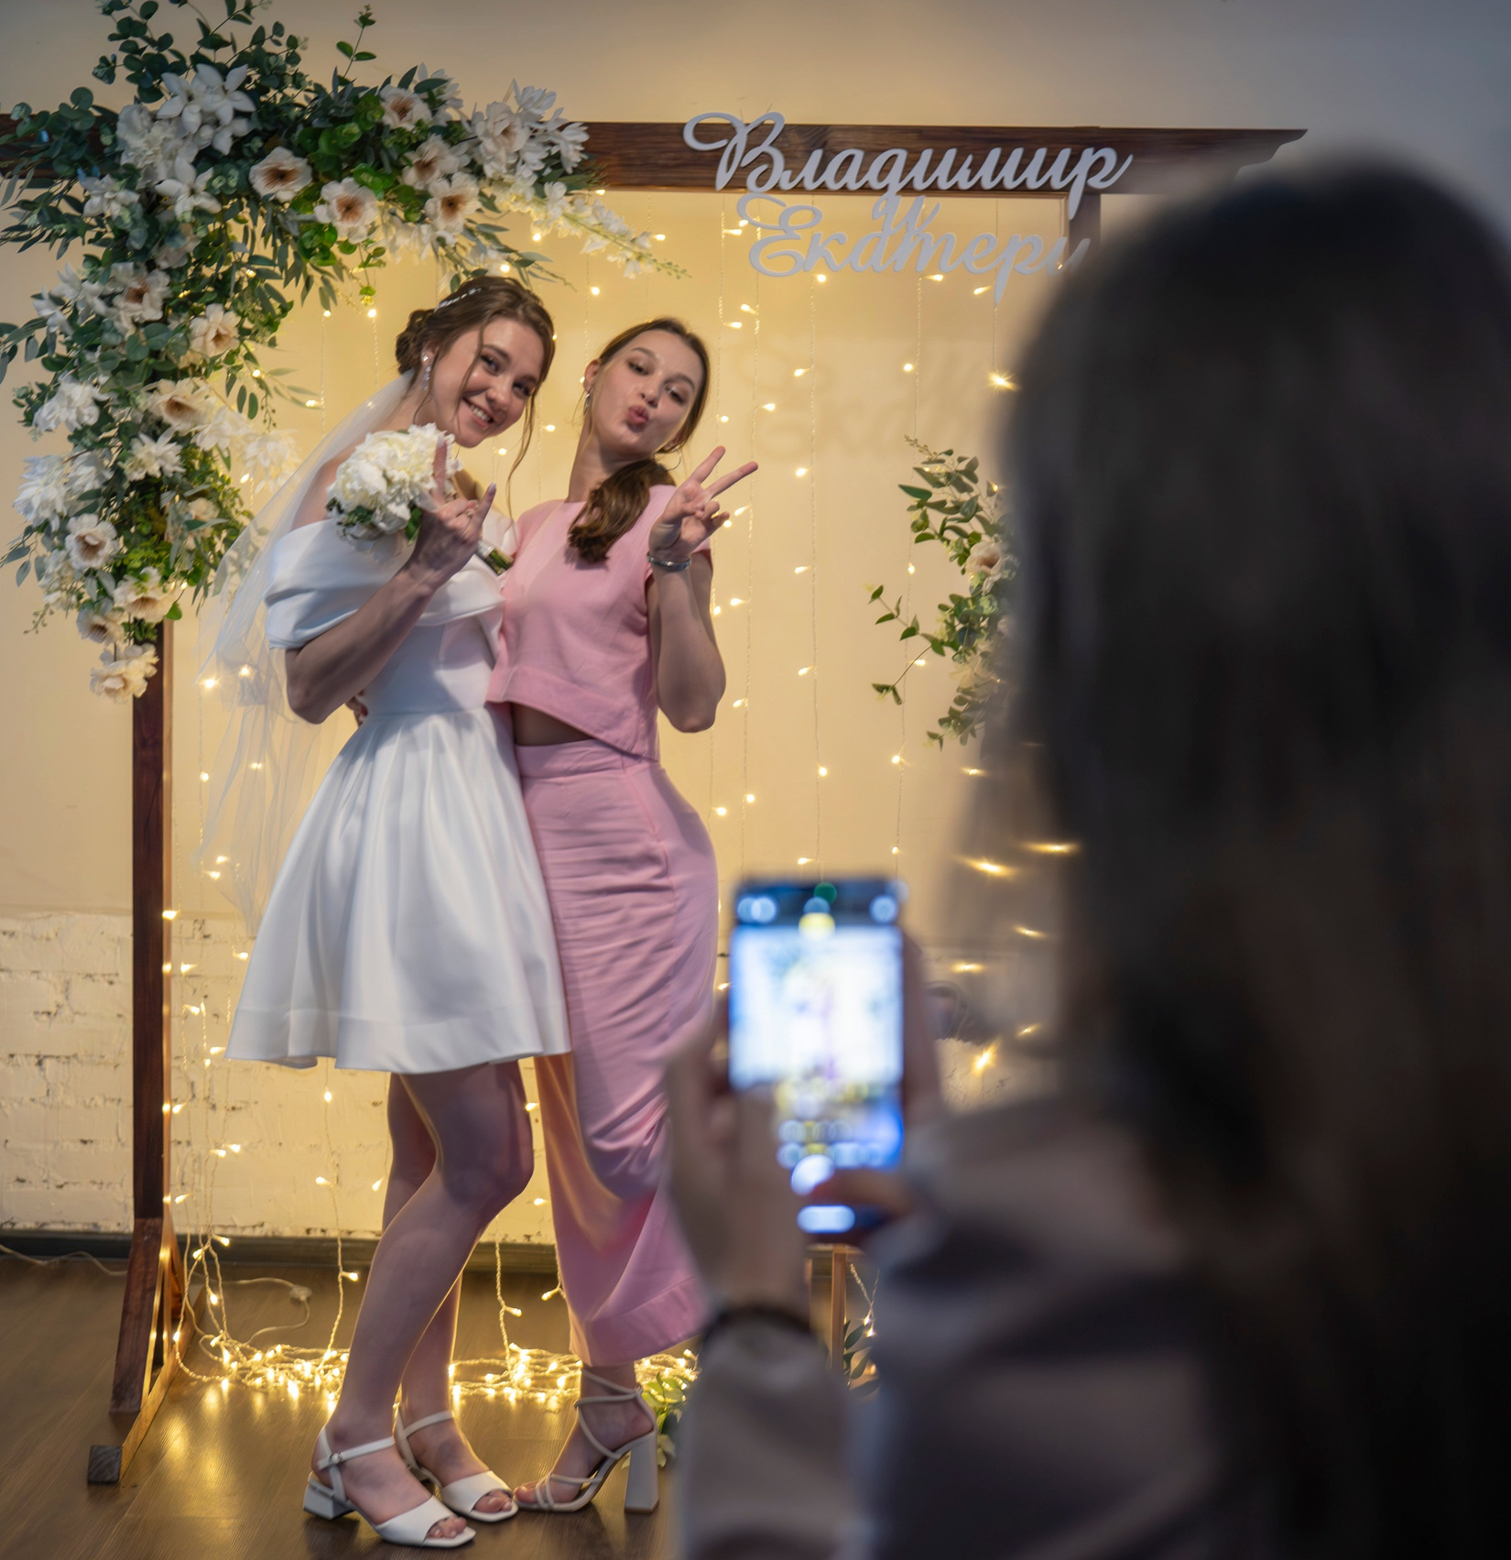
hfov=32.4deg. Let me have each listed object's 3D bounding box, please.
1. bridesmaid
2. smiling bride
[{"bbox_3d":[-0.220,0.185,3.627,0.500,1.660,0.420,5,7,35],"label":"bridesmaid"},{"bbox_3d":[-0.495,0.166,3.565,0.480,1.700,0.490,7,8,45],"label":"smiling bride"}]

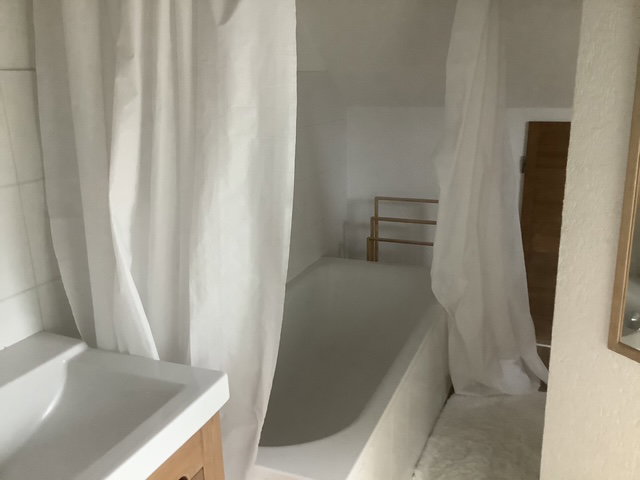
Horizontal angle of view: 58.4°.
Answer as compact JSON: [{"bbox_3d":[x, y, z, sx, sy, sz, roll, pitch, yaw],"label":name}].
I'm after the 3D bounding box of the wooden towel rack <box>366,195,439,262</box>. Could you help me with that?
[{"bbox_3d":[0.494,0.190,3.114,0.438,0.814,0.220,5,17,23],"label":"wooden towel rack"}]

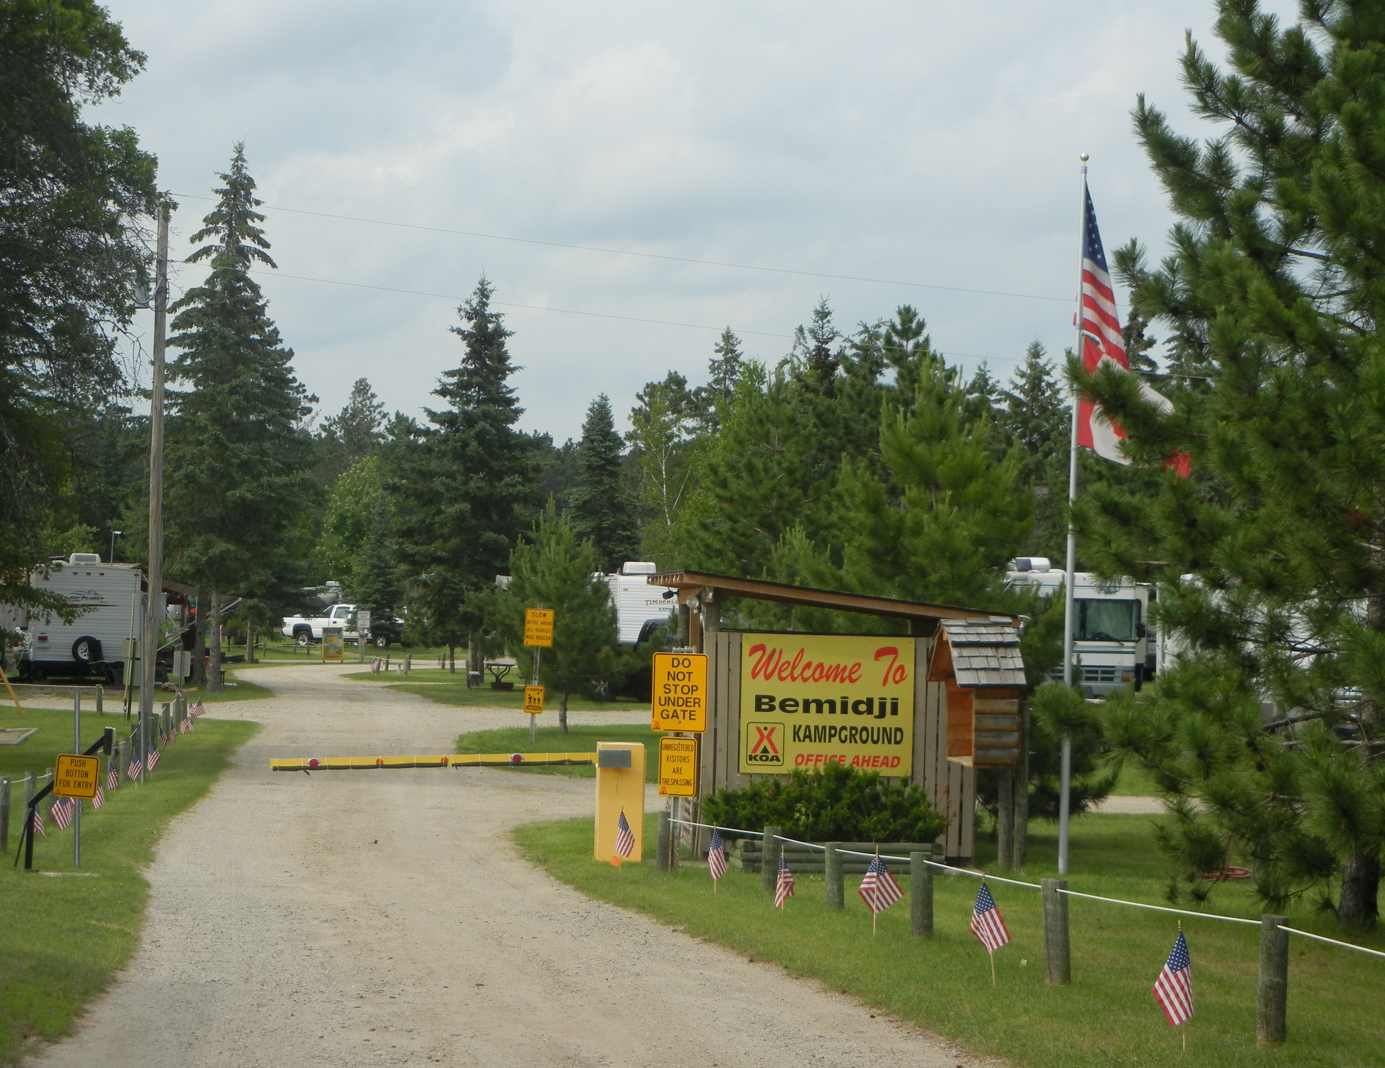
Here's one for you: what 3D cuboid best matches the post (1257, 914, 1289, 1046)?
[{"bbox_3d":[2.110,1.619,13.300,0.105,0.480,0.105,1,-1,0],"label":"post"}]

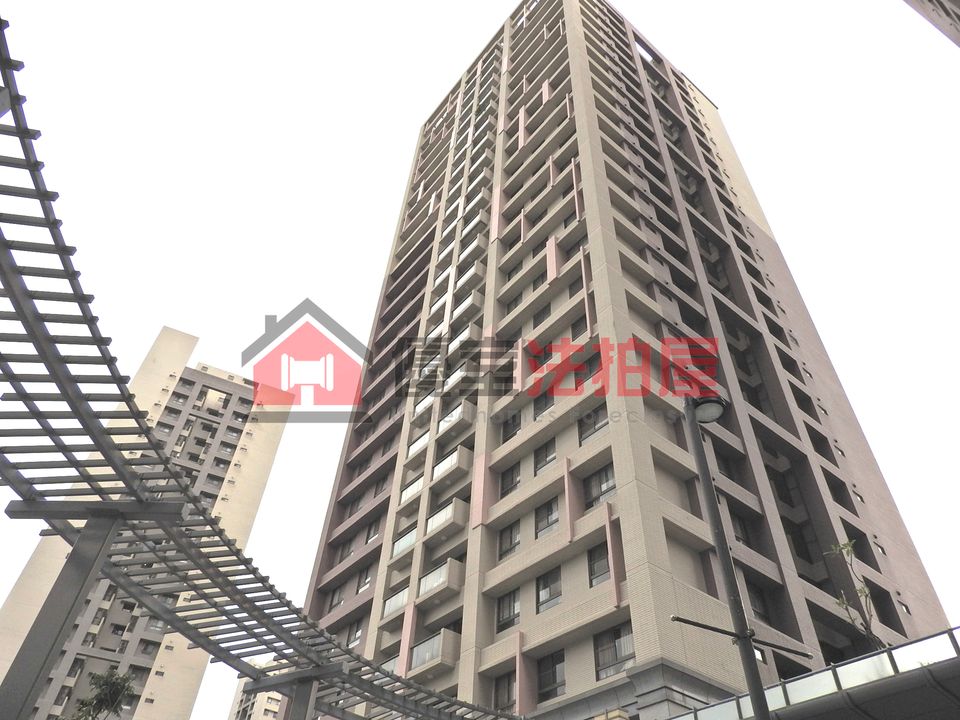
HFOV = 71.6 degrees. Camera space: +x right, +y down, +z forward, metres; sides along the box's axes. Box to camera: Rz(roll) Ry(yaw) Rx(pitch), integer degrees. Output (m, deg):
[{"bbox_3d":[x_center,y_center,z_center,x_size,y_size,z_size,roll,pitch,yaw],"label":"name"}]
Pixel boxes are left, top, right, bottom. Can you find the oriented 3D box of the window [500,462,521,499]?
[{"bbox_3d":[1.506,5.816,32.144,0.160,1.520,1.374,31,-51,-24],"label":"window"}]

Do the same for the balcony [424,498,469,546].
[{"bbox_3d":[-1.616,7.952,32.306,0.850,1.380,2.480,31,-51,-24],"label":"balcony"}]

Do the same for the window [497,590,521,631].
[{"bbox_3d":[1.205,10.159,26.913,0.170,1.530,1.460,31,-51,-24],"label":"window"}]

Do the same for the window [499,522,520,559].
[{"bbox_3d":[1.365,7.917,29.204,0.170,1.510,1.450,31,-51,-24],"label":"window"}]

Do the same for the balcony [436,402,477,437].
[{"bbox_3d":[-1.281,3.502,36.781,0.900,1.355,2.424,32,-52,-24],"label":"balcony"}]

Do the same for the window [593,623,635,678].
[{"bbox_3d":[4.494,9.607,22.024,0.160,1.545,1.846,31,-51,-24],"label":"window"}]

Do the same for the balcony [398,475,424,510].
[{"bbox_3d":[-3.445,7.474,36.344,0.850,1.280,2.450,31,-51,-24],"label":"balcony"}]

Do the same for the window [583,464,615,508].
[{"bbox_3d":[4.835,5.068,26.659,0.160,1.512,1.846,31,-51,-24],"label":"window"}]

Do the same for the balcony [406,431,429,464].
[{"bbox_3d":[-3.350,5.465,39.602,1.000,1.293,2.471,31,-51,-24],"label":"balcony"}]

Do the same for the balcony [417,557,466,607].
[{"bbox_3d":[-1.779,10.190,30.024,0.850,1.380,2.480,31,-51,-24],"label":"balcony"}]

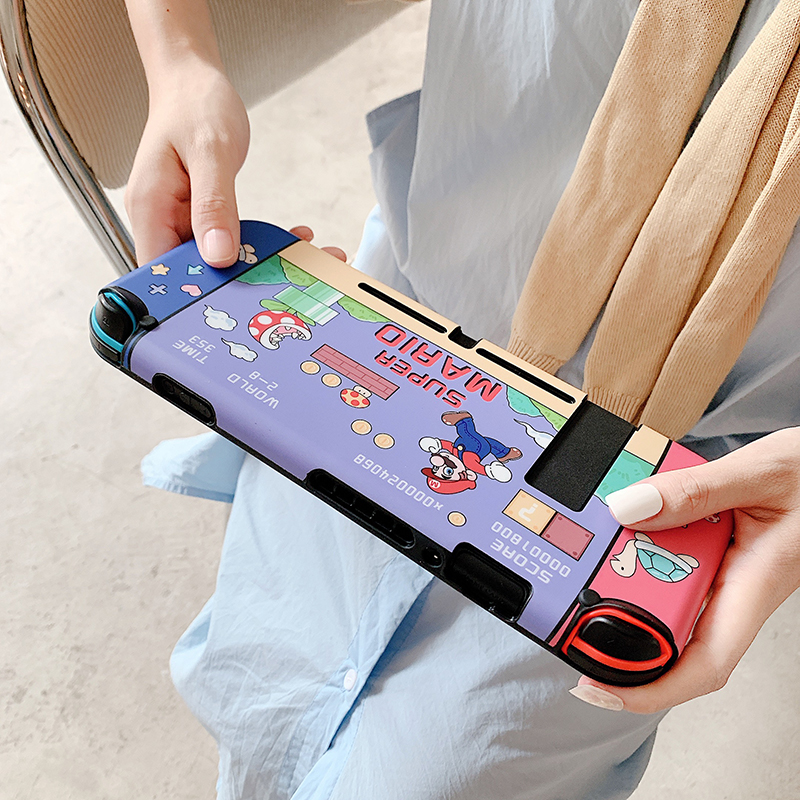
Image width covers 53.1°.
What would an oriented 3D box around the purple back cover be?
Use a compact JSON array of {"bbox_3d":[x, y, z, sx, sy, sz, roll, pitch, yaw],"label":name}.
[{"bbox_3d":[0.002,0.002,0.297,0.174,0.016,0.103,30,42,16],"label":"purple back cover"}]

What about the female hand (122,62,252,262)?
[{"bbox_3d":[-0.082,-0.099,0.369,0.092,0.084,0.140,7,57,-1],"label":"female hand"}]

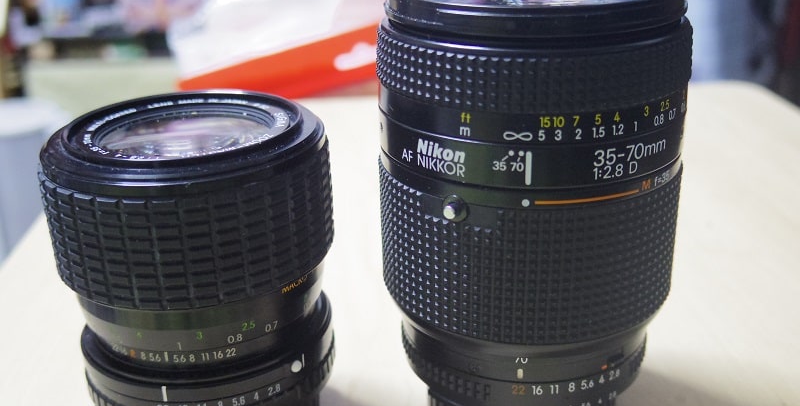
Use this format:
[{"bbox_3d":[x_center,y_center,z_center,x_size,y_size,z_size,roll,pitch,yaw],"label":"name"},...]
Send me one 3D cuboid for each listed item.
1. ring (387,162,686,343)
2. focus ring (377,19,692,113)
[{"bbox_3d":[0.032,0.002,0.227,0.072,0.035,0.072,-1,22,0],"label":"ring"},{"bbox_3d":[0.031,-0.037,0.211,0.072,0.013,0.072,-1,22,0],"label":"focus ring"}]

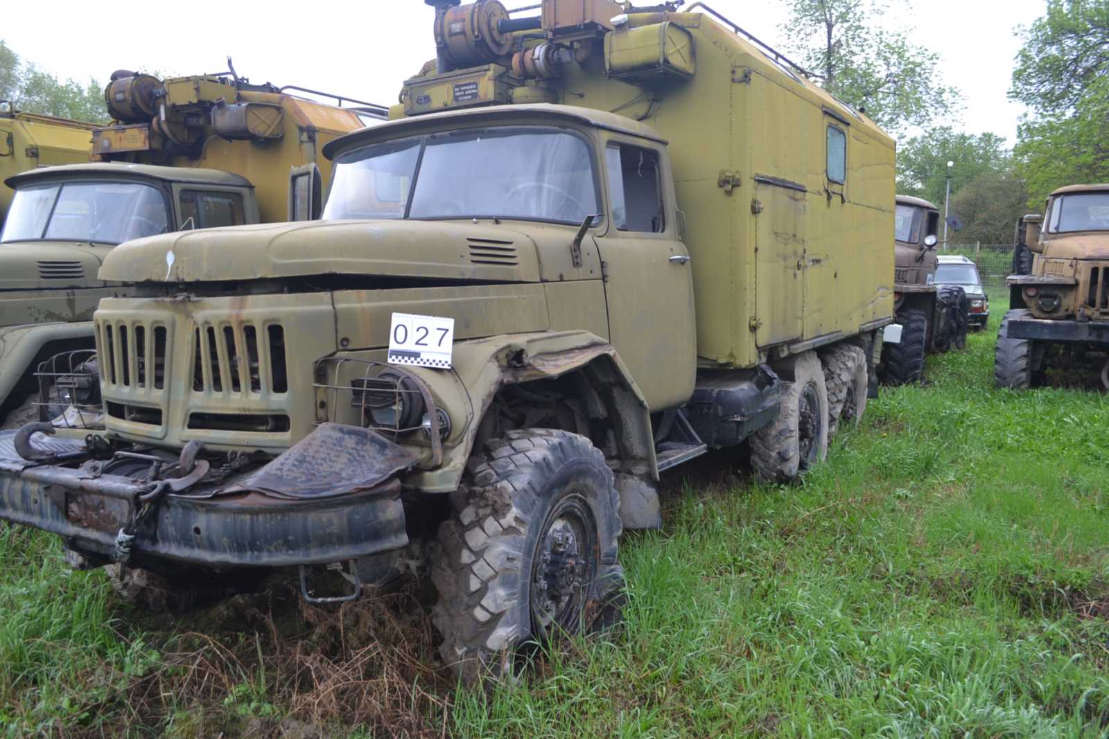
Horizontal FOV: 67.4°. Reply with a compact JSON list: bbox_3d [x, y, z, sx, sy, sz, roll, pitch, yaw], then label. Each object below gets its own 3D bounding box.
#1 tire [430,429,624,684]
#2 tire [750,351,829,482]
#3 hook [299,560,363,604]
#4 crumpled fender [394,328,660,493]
[{"bbox_3d":[-0.061,0.768,3.398,0.360,1.060,1.110,2,7,29],"label":"tire"},{"bbox_3d":[1.774,0.362,6.193,0.340,1.060,1.110,3,8,33],"label":"tire"},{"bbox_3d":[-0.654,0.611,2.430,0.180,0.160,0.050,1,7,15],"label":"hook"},{"bbox_3d":[-0.113,0.222,3.337,0.470,0.770,1.530,3,8,33],"label":"crumpled fender"}]

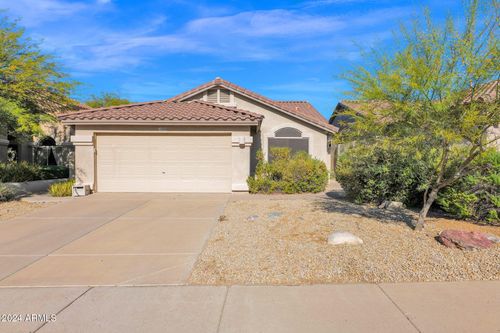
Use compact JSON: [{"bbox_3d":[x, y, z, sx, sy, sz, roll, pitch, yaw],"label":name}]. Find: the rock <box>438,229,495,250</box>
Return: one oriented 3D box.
[{"bbox_3d":[3.900,1.270,4.950,0.820,0.270,0.560,0,0,0],"label":"rock"}]

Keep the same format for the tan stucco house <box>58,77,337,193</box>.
[{"bbox_3d":[-1.350,-1.600,16.200,10.400,5.100,13.400,0,0,0],"label":"tan stucco house"}]

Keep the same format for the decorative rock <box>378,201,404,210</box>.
[{"bbox_3d":[3.840,1.060,7.550,0.640,0.250,0.420,0,0,0],"label":"decorative rock"}]

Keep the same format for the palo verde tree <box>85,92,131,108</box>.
[{"bbox_3d":[-13.600,-3.200,26.500,6.000,7.600,6.000,0,0,0],"label":"palo verde tree"}]

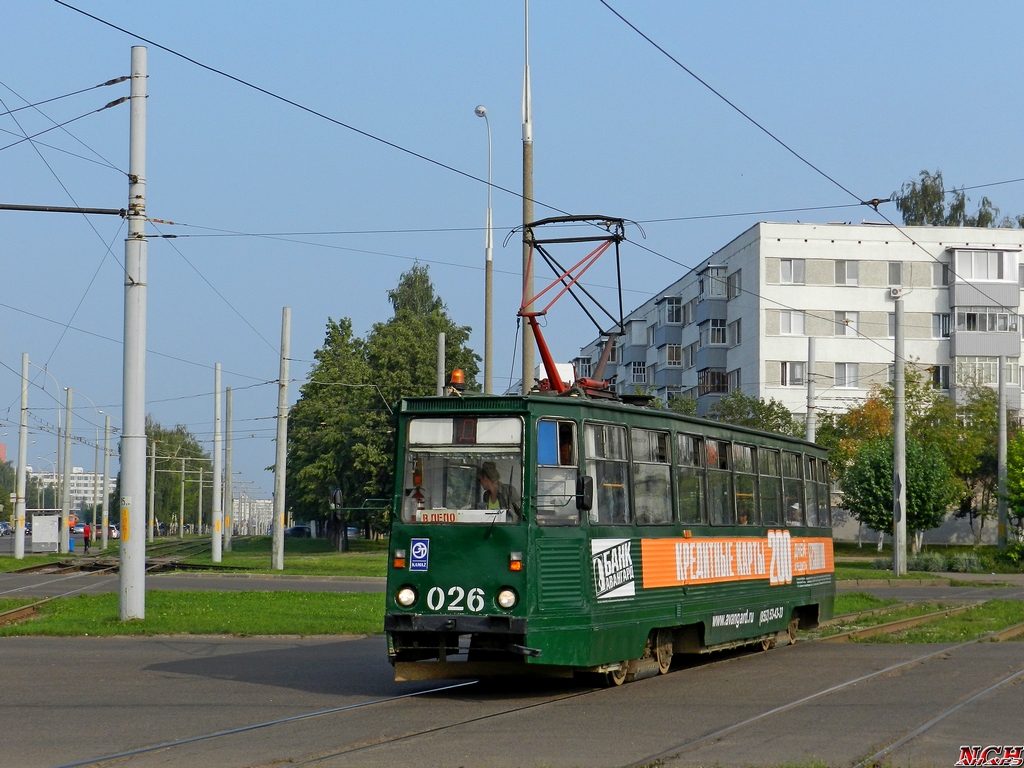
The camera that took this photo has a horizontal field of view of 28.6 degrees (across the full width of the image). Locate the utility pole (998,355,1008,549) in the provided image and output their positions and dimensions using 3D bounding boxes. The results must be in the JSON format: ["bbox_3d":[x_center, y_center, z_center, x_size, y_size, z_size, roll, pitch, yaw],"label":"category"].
[{"bbox_3d":[23.932,3.337,98.000,0.390,9.451,0.390,1,-4,0],"label":"utility pole"}]

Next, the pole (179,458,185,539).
[{"bbox_3d":[-35.643,12.436,218.000,0.360,8.507,0.360,1,-4,0],"label":"pole"}]

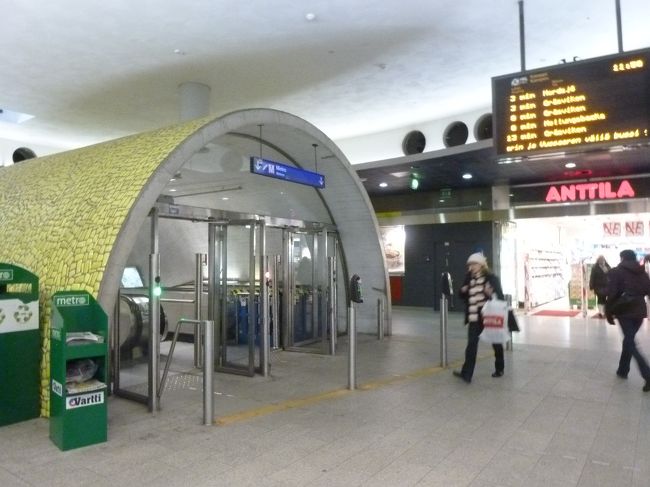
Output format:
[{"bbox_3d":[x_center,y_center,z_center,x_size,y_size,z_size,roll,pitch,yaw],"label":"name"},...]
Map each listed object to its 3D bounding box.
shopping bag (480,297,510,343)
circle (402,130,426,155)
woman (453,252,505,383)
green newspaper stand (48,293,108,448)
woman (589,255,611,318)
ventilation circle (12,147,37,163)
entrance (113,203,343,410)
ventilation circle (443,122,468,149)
[{"bbox_3d":[2.110,0.940,5.807,0.370,0.570,0.150,0,-2,1],"label":"shopping bag"},{"bbox_3d":[2.040,-2.209,10.460,0.560,0.560,0.200,-2,-3,37],"label":"circle"},{"bbox_3d":[1.995,0.947,6.139,0.580,1.650,0.520,1,-3,-35],"label":"woman"},{"bbox_3d":[-2.140,1.064,4.106,0.340,1.290,0.395,2,-3,-40],"label":"green newspaper stand"},{"bbox_3d":[7.334,1.153,12.531,0.550,1.690,0.400,-1,-2,20],"label":"woman"},{"bbox_3d":[-7.773,-2.178,12.190,0.560,0.560,0.200,1,-2,-26],"label":"ventilation circle"},{"bbox_3d":[-1.088,0.713,6.595,0.880,2.170,3.710,-2,-3,36],"label":"entrance"},{"bbox_3d":[2.796,-2.252,9.846,0.560,0.560,0.200,-2,-3,41],"label":"ventilation circle"}]

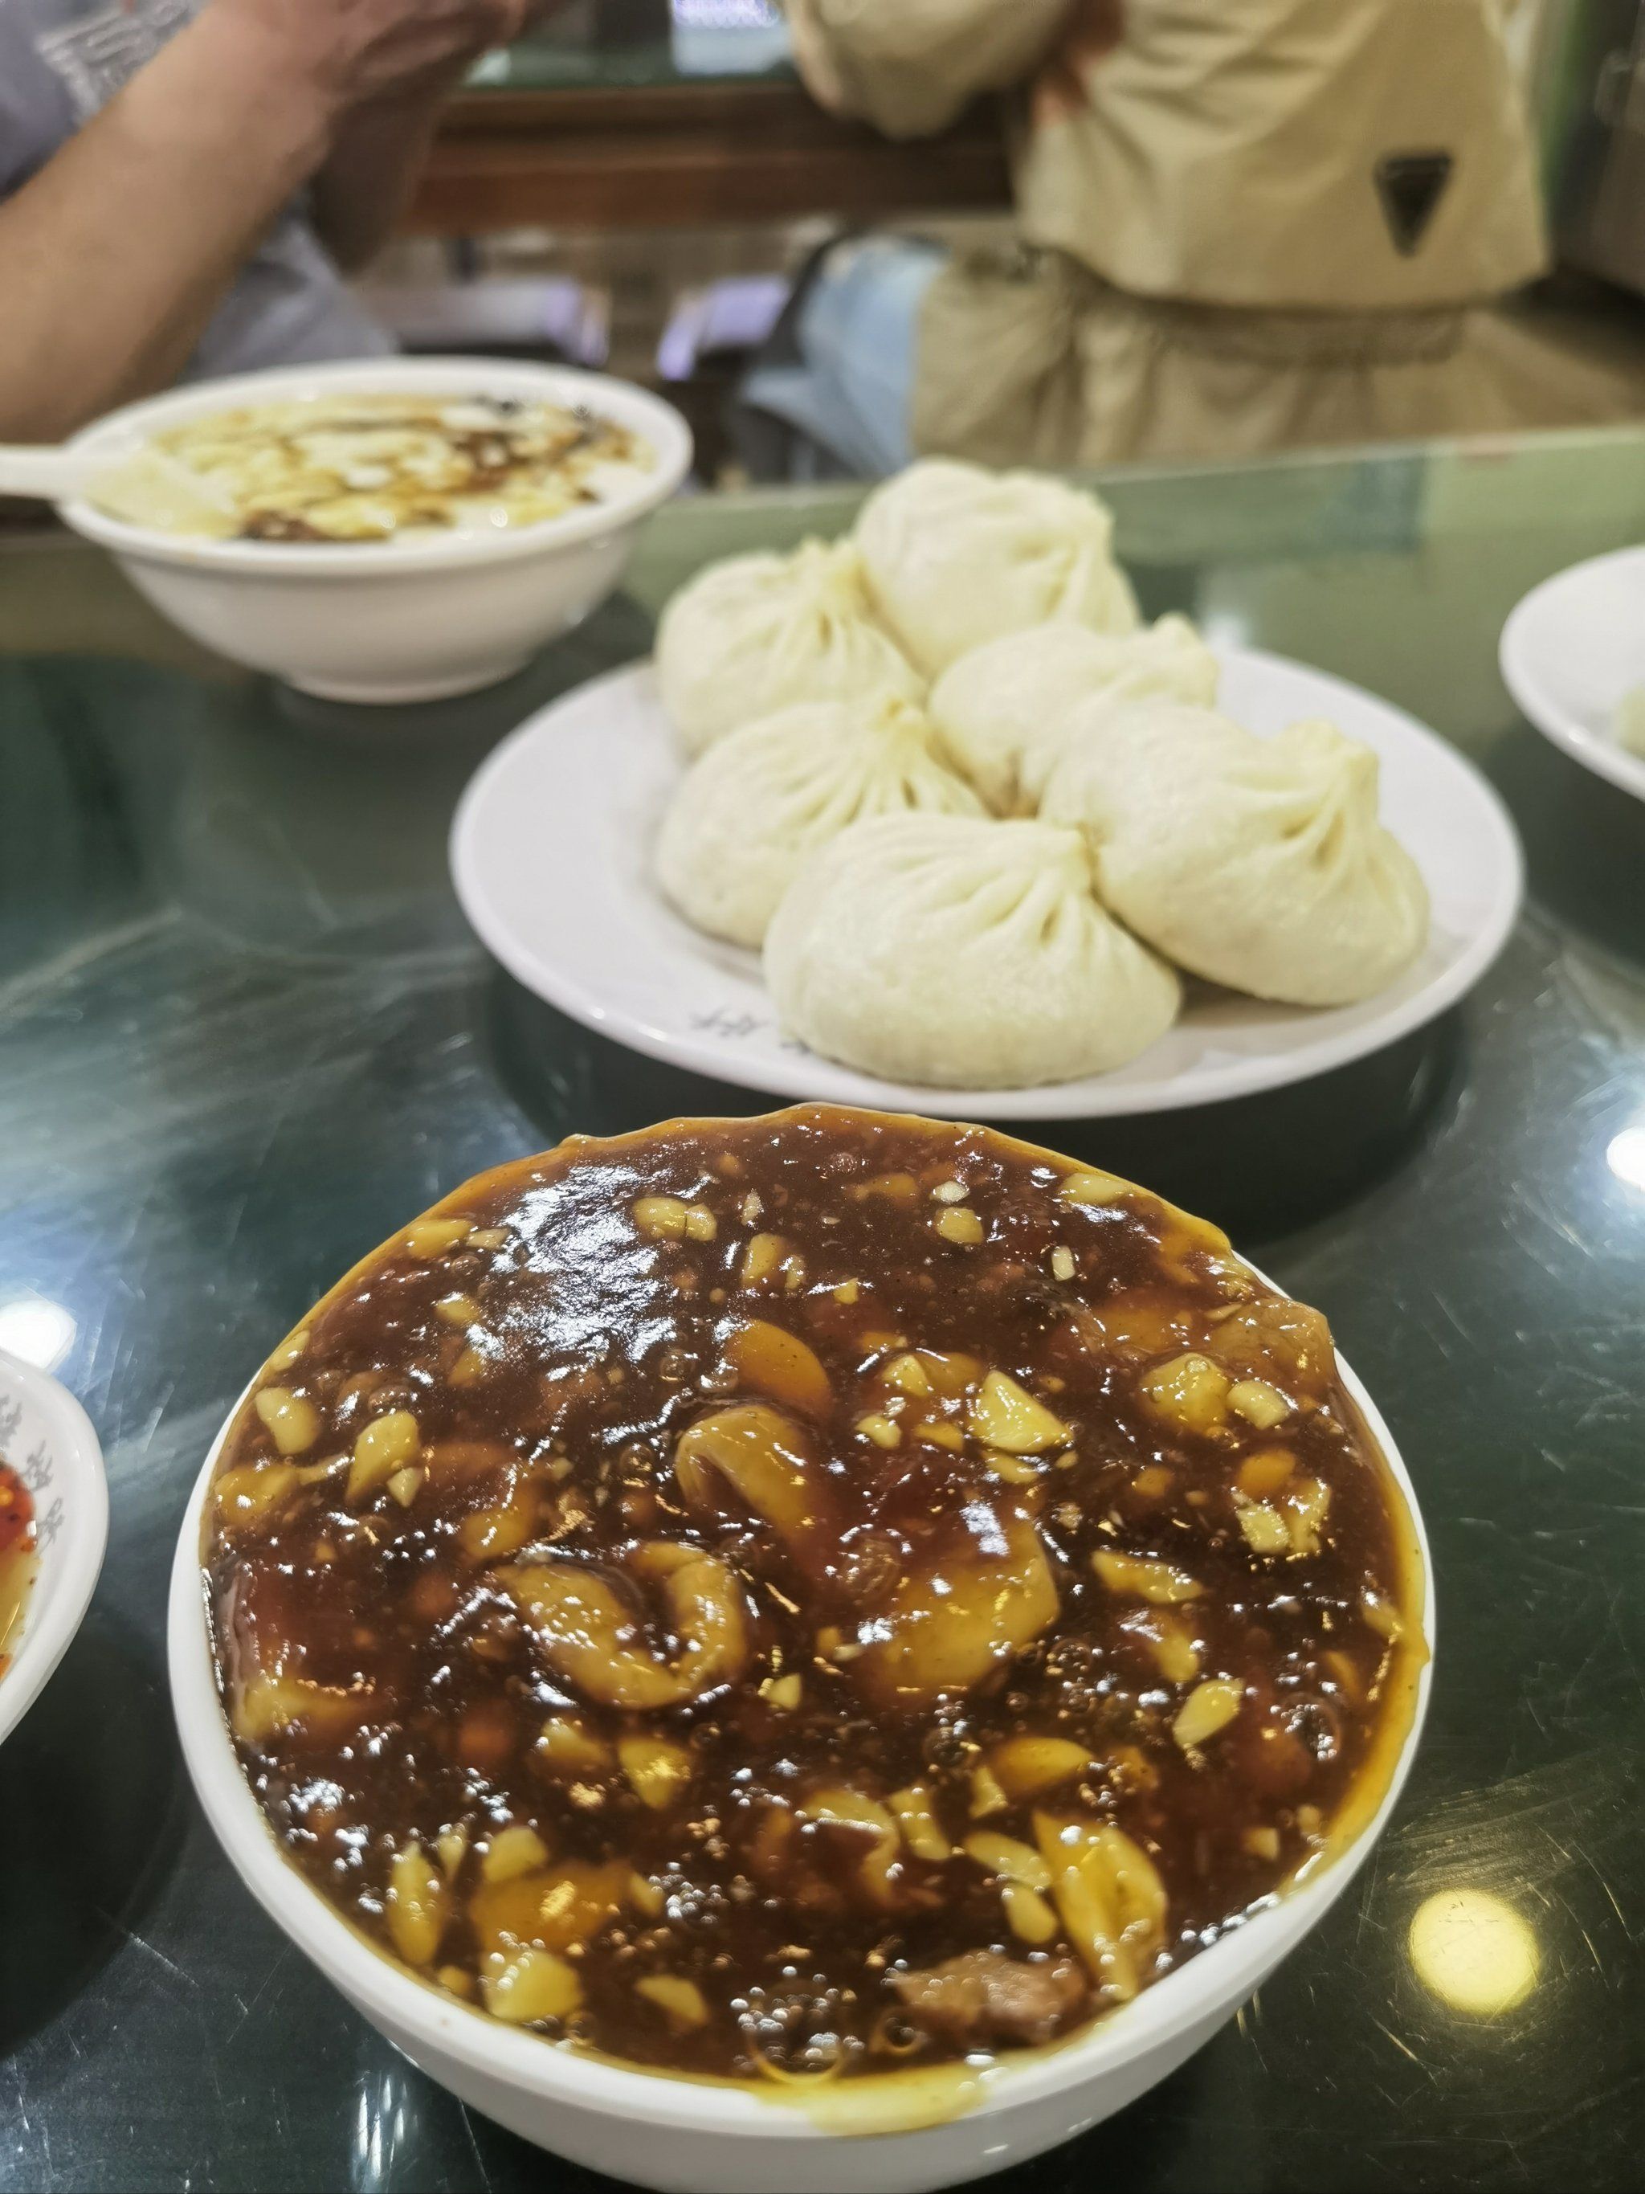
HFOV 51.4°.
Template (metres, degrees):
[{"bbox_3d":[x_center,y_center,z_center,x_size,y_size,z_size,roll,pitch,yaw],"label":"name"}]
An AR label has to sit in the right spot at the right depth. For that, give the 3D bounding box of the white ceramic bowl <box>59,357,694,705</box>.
[{"bbox_3d":[-0.102,-0.131,0.417,0.148,0.051,0.148,0,38,0],"label":"white ceramic bowl"}]

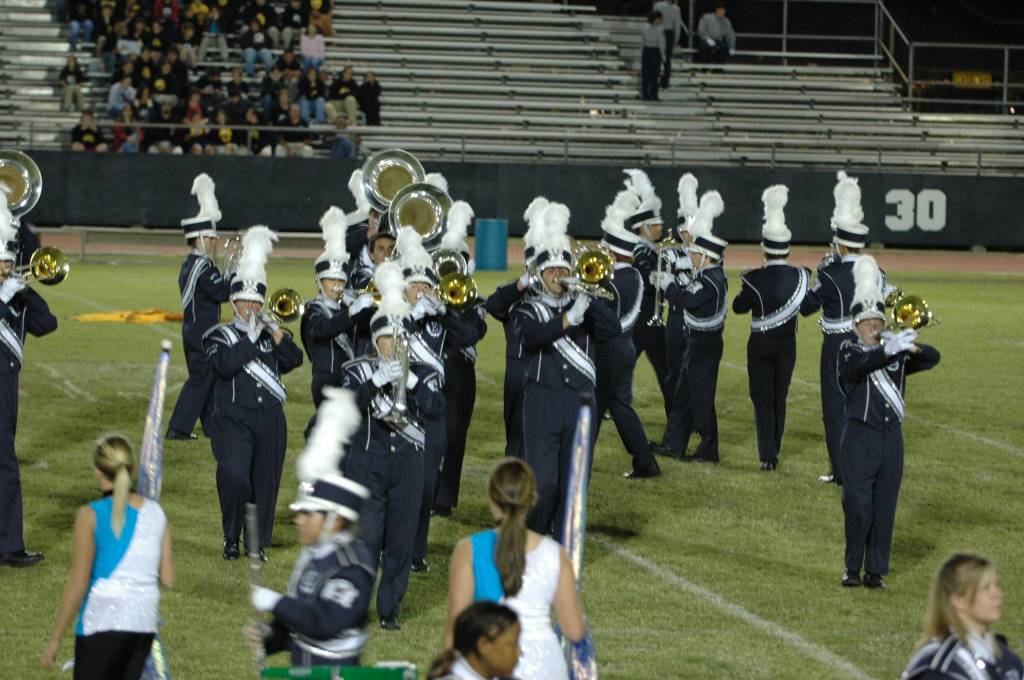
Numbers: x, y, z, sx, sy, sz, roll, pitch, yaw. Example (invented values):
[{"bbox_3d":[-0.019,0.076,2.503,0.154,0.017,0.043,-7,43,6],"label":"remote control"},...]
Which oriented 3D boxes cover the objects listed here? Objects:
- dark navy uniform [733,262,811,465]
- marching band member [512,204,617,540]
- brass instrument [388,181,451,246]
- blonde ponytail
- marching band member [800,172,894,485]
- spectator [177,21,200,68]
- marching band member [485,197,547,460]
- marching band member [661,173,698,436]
[{"bbox_3d":[1.969,0.176,36.941,0.600,1.520,0.420,0,4,-10],"label":"dark navy uniform"},{"bbox_3d":[0.346,0.196,31.869,0.660,2.167,0.520,0,4,-12],"label":"marching band member"},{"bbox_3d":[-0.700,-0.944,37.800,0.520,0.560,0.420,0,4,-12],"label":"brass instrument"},{"bbox_3d":[-1.698,0.624,21.068,0.175,0.440,0.220,0,4,-14],"label":"blonde ponytail"},{"bbox_3d":[2.335,-0.080,34.400,0.660,2.150,0.550,0,4,-16],"label":"marching band member"},{"bbox_3d":[-6.119,-5.552,93.500,0.500,1.050,0.720,1,4,-11],"label":"spectator"},{"bbox_3d":[0.166,-0.008,35.305,0.640,2.036,0.500,0,4,-12],"label":"marching band member"},{"bbox_3d":[1.406,-0.262,38.578,0.580,2.091,0.500,0,4,-12],"label":"marching band member"}]

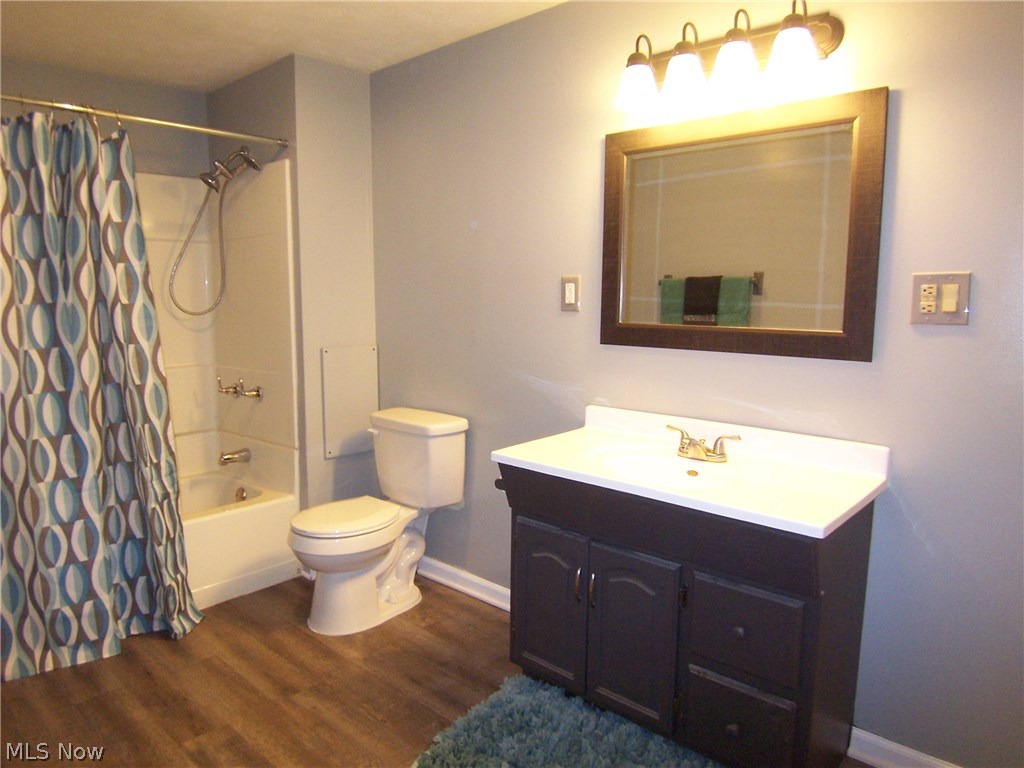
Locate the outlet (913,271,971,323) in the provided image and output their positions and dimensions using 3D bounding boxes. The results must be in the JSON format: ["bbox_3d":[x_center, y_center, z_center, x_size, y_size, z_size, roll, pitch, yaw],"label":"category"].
[{"bbox_3d":[1.024,-0.203,1.628,0.121,0.123,0.010,7,10,41],"label":"outlet"}]

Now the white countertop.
[{"bbox_3d":[0.453,0.192,1.868,0.935,0.107,0.494,7,10,41],"label":"white countertop"}]

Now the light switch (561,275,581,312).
[{"bbox_3d":[0.204,-0.312,2.354,0.080,0.124,0.010,7,10,41],"label":"light switch"}]

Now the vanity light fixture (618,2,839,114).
[{"bbox_3d":[0.550,-0.899,1.845,0.612,0.217,0.185,7,10,41],"label":"vanity light fixture"}]

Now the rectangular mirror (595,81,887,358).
[{"bbox_3d":[0.615,-0.423,1.955,0.811,0.660,0.030,7,10,41],"label":"rectangular mirror"}]

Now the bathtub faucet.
[{"bbox_3d":[-1.308,0.348,3.197,0.060,0.063,0.140,7,10,41],"label":"bathtub faucet"}]

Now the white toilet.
[{"bbox_3d":[-0.556,0.526,2.657,0.430,0.745,0.700,7,10,41],"label":"white toilet"}]

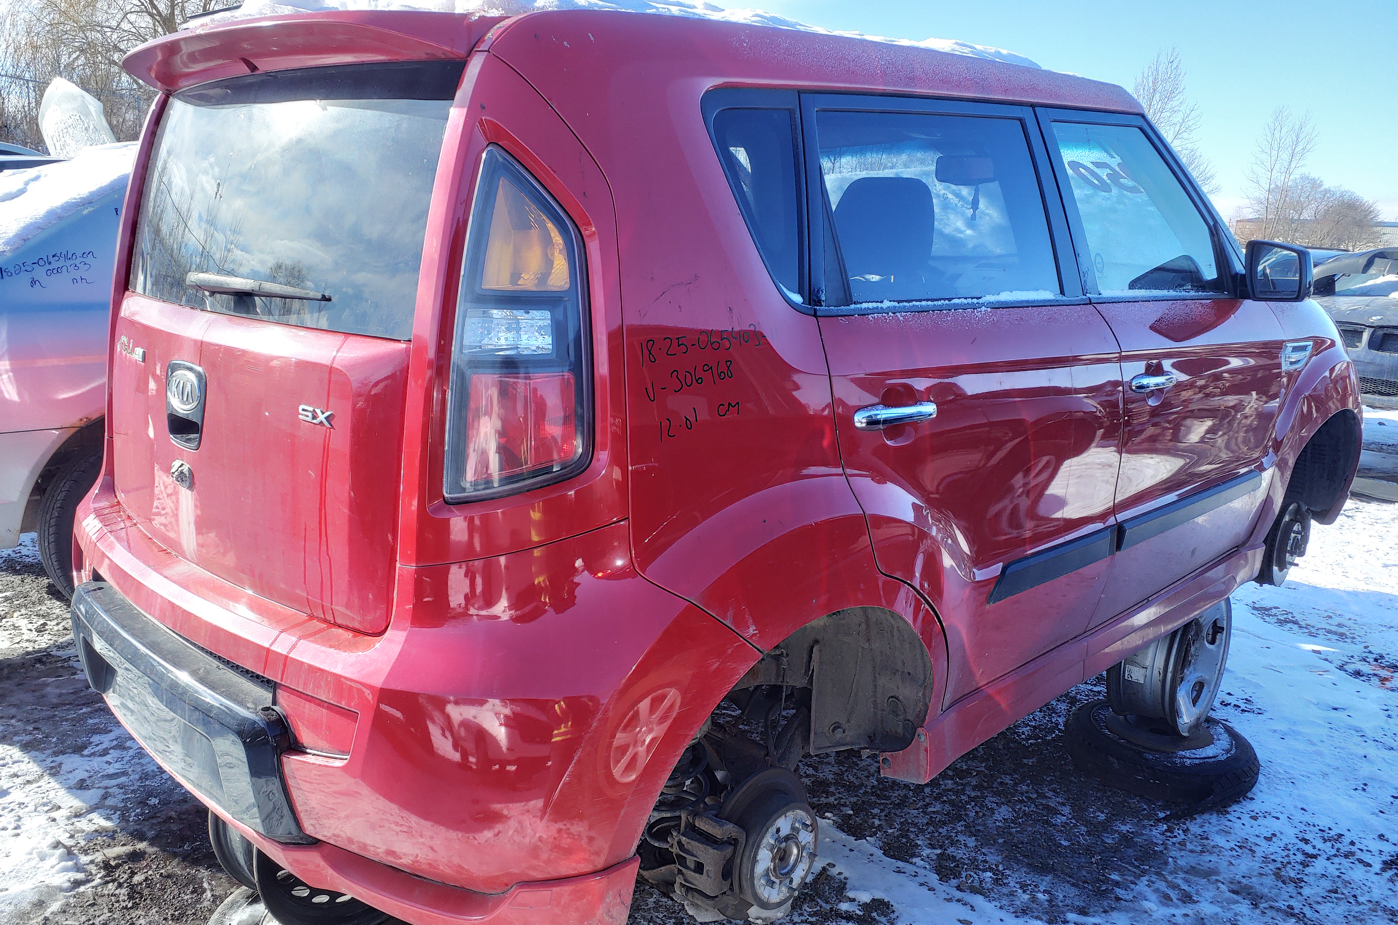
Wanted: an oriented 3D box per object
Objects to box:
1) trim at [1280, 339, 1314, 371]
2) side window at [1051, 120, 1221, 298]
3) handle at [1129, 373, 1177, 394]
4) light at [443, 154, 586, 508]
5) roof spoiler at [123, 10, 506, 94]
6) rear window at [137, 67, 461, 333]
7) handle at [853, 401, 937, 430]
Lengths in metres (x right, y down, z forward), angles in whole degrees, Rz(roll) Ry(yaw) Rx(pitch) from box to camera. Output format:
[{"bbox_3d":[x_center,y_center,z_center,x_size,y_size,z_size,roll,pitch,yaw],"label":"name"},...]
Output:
[{"bbox_3d":[1.740,-0.312,3.061,0.220,0.095,0.030,-10,17,-39],"label":"trim"},{"bbox_3d":[1.062,-0.600,2.496,0.750,0.420,0.045,-11,-2,-44],"label":"side window"},{"bbox_3d":[1.003,-0.177,2.325,0.217,0.038,0.050,-11,18,-44],"label":"handle"},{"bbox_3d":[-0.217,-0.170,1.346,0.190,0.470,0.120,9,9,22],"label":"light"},{"bbox_3d":[-0.701,-0.683,1.742,0.215,0.115,1.130,-11,18,-44],"label":"roof spoiler"},{"bbox_3d":[-0.755,-0.449,1.746,1.110,0.410,0.080,14,3,44],"label":"rear window"},{"bbox_3d":[0.308,-0.073,1.649,0.217,0.038,0.050,-11,18,-44],"label":"handle"}]

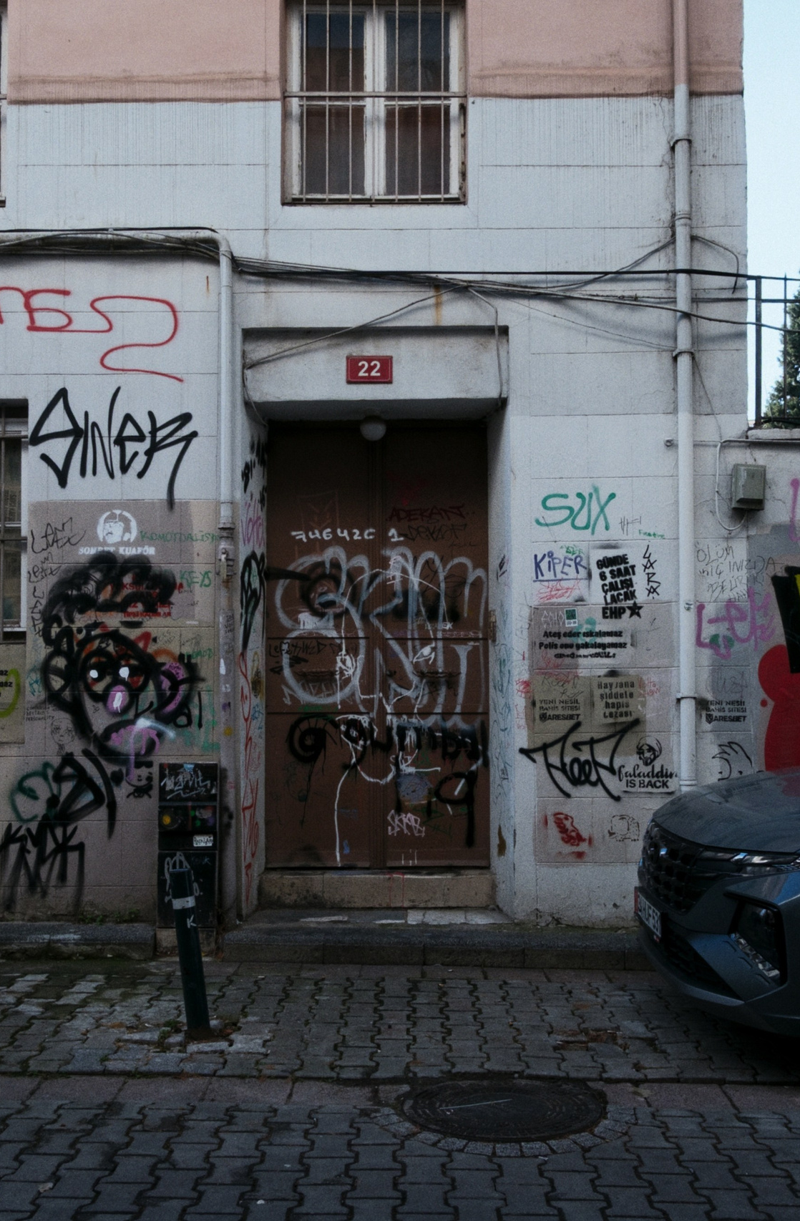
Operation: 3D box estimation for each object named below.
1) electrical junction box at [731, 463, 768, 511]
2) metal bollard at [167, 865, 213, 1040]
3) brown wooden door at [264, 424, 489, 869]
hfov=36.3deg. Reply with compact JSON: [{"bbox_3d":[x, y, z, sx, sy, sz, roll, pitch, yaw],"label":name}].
[{"bbox_3d":[1.831,-0.645,6.400,0.163,0.228,0.090,3,-2,1],"label":"electrical junction box"},{"bbox_3d":[-0.864,1.401,5.020,0.092,0.690,0.092,-7,-1,0],"label":"metal bollard"},{"bbox_3d":[-0.135,0.206,7.100,1.300,2.570,0.080,0,-2,0],"label":"brown wooden door"}]

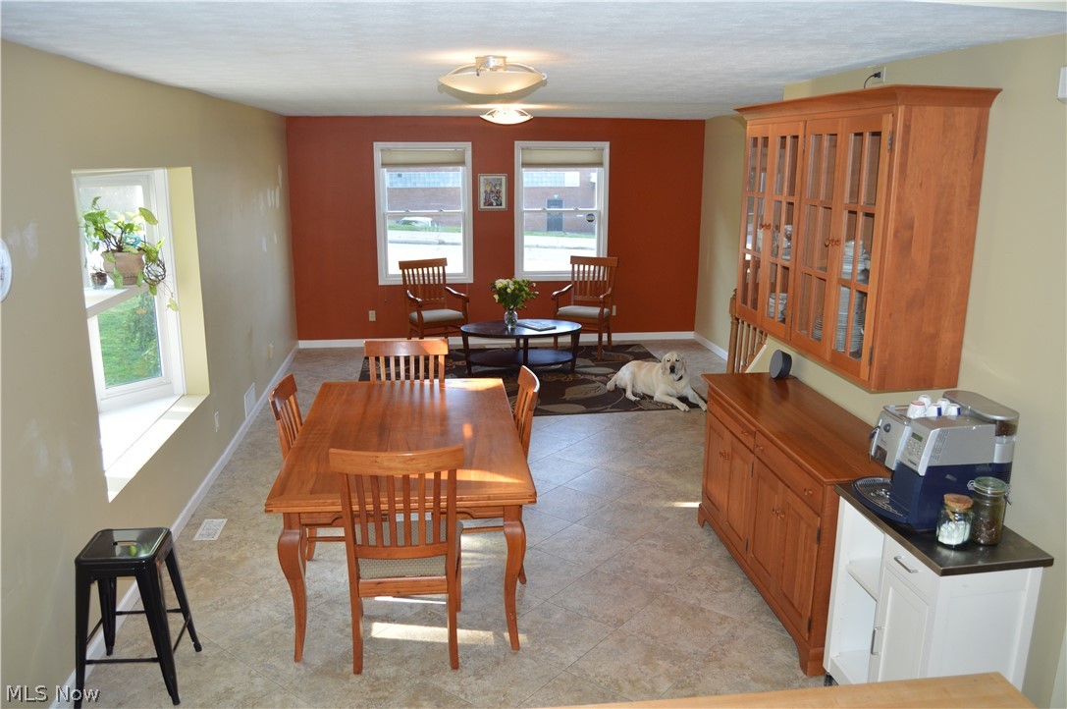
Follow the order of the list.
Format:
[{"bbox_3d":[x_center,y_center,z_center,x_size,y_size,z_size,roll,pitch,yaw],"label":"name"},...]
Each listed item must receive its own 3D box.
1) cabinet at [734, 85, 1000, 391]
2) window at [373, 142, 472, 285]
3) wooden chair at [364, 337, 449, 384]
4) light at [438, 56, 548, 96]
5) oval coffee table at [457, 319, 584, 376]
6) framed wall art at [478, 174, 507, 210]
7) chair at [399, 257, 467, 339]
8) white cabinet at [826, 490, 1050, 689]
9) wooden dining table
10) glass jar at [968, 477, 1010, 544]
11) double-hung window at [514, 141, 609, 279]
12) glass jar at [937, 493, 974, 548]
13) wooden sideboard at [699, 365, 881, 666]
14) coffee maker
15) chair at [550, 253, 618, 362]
[{"bbox_3d":[1.336,-0.570,3.608,0.403,1.093,1.494,-2,14,-7],"label":"cabinet"},{"bbox_3d":[-1.168,-1.509,8.613,1.023,1.512,0.100,-2,14,-7],"label":"window"},{"bbox_3d":[-0.738,0.450,4.721,0.499,1.000,0.522,-2,14,-7],"label":"wooden chair"},{"bbox_3d":[-0.168,-1.142,3.277,0.438,0.145,0.438,-2,14,-7],"label":"light"},{"bbox_3d":[-0.111,-0.033,7.740,1.167,0.465,0.735,-1,14,-4],"label":"oval coffee table"},{"bbox_3d":[-0.432,-1.743,8.625,0.307,0.390,0.030,-2,14,-7],"label":"framed wall art"},{"bbox_3d":[-1.024,-0.449,8.281,0.570,1.000,0.630,-7,16,-27],"label":"chair"},{"bbox_3d":[1.406,0.989,2.898,0.402,0.856,0.653,-2,14,-7],"label":"white cabinet"},{"bbox_3d":[-0.619,0.738,4.082,1.063,0.754,1.701,-2,14,-7],"label":"wooden dining table"},{"bbox_3d":[1.490,0.512,2.617,0.105,0.206,0.098,0,14,0],"label":"glass jar"},{"bbox_3d":[0.314,-1.552,8.797,1.041,1.503,0.100,-2,14,-7],"label":"double-hung window"},{"bbox_3d":[1.376,0.542,2.605,0.100,0.153,0.100,0,14,0],"label":"glass jar"},{"bbox_3d":[1.299,0.722,3.907,0.531,0.880,1.471,-2,14,-7],"label":"wooden sideboard"},{"bbox_3d":[1.388,0.360,2.828,0.438,0.398,0.348,-2,14,-7],"label":"coffee maker"},{"bbox_3d":[0.562,-0.512,8.564,0.570,1.000,0.630,6,15,20],"label":"chair"}]

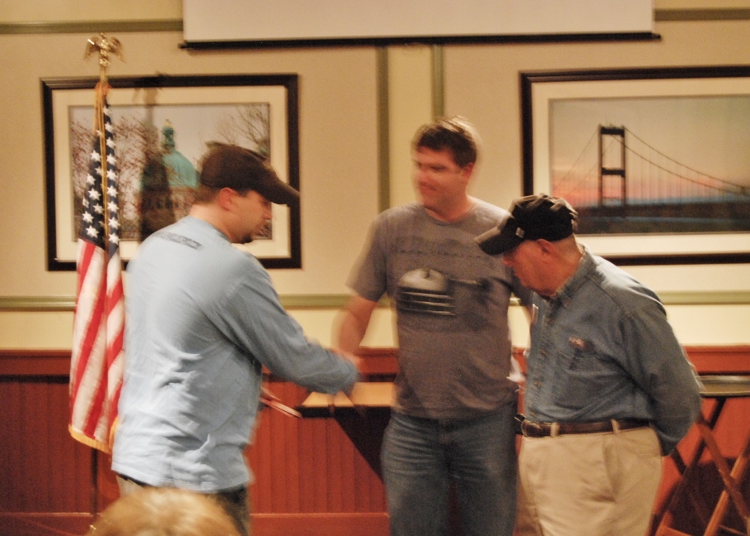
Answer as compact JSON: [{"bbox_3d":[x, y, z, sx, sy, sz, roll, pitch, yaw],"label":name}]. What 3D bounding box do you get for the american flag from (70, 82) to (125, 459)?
[{"bbox_3d":[-1.121,0.010,6.250,0.240,1.460,0.180,1,4,4],"label":"american flag"}]

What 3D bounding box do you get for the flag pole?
[{"bbox_3d":[-1.139,0.136,6.304,0.160,2.170,0.100,2,3,4],"label":"flag pole"}]

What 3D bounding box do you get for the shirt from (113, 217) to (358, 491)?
[{"bbox_3d":[-0.377,0.227,4.120,0.560,0.700,0.500,-3,4,-30],"label":"shirt"}]

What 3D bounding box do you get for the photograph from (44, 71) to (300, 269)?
[{"bbox_3d":[-0.862,-0.402,6.530,1.090,0.820,0.040,-1,4,4],"label":"photograph"}]

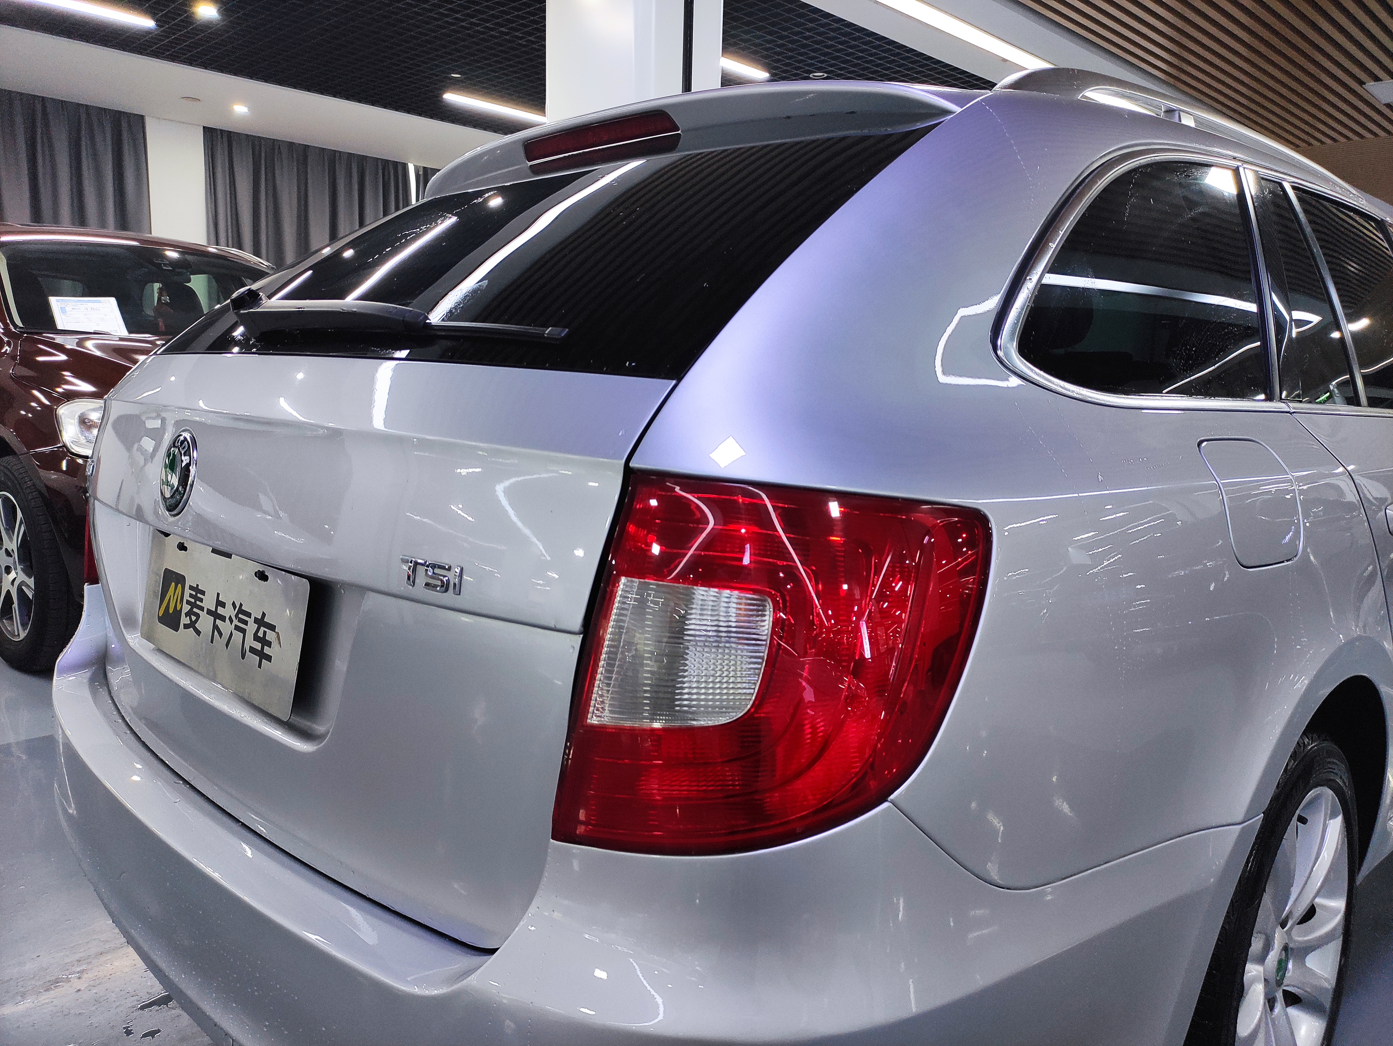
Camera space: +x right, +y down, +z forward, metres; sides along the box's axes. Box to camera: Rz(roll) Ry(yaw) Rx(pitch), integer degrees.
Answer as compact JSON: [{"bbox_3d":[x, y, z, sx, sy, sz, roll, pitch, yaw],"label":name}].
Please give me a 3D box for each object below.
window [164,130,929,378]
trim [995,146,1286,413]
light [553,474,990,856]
[{"bbox_3d":[-0.310,-0.327,1.259,1.220,0.073,0.563,9,41,44],"label":"window"},{"bbox_3d":[0.422,-0.242,0.915,0.684,0.300,0.070,-8,-6,-41],"label":"trim"},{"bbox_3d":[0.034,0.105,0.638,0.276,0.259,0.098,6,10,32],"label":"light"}]

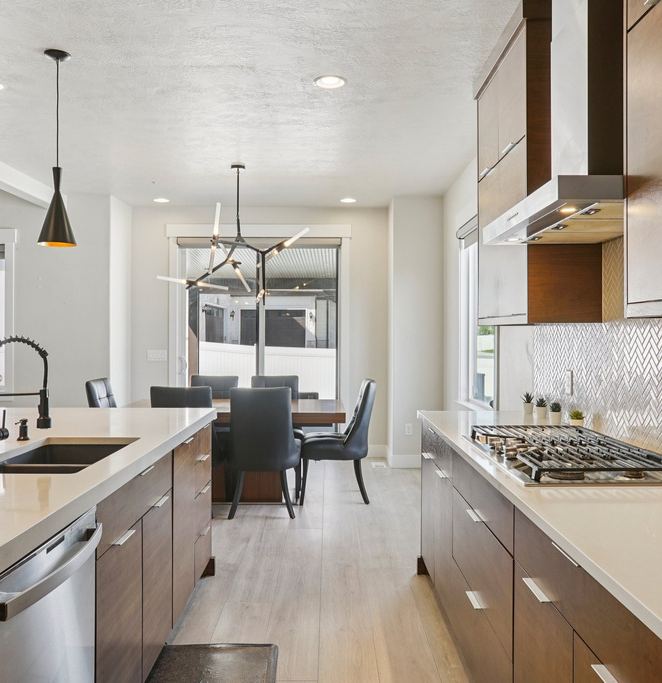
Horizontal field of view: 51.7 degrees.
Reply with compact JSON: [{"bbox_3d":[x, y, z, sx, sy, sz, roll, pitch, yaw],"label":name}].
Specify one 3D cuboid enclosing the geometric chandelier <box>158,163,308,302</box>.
[{"bbox_3d":[-0.768,-0.861,5.553,1.200,1.145,0.950,0,1,0],"label":"geometric chandelier"}]

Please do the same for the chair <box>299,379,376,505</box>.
[{"bbox_3d":[0.052,0.796,5.579,0.620,0.960,0.500,0,1,-4],"label":"chair"}]

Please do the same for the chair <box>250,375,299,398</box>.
[{"bbox_3d":[-0.507,0.795,5.970,0.500,0.955,0.620,0,1,0],"label":"chair"}]

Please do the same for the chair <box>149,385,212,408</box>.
[{"bbox_3d":[-1.074,0.803,5.201,0.500,0.955,0.620,0,1,0],"label":"chair"}]

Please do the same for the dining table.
[{"bbox_3d":[-0.778,0.901,5.572,1.780,0.750,1.040,0,1,0],"label":"dining table"}]

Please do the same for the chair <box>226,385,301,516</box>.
[{"bbox_3d":[-0.509,0.803,5.200,0.500,0.955,0.620,0,1,0],"label":"chair"}]

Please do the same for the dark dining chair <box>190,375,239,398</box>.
[{"bbox_3d":[-1.062,0.795,5.971,0.500,0.955,0.620,0,1,0],"label":"dark dining chair"}]

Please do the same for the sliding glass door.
[{"bbox_3d":[-0.784,0.072,7.423,1.770,2.370,0.120,0,1,0],"label":"sliding glass door"}]

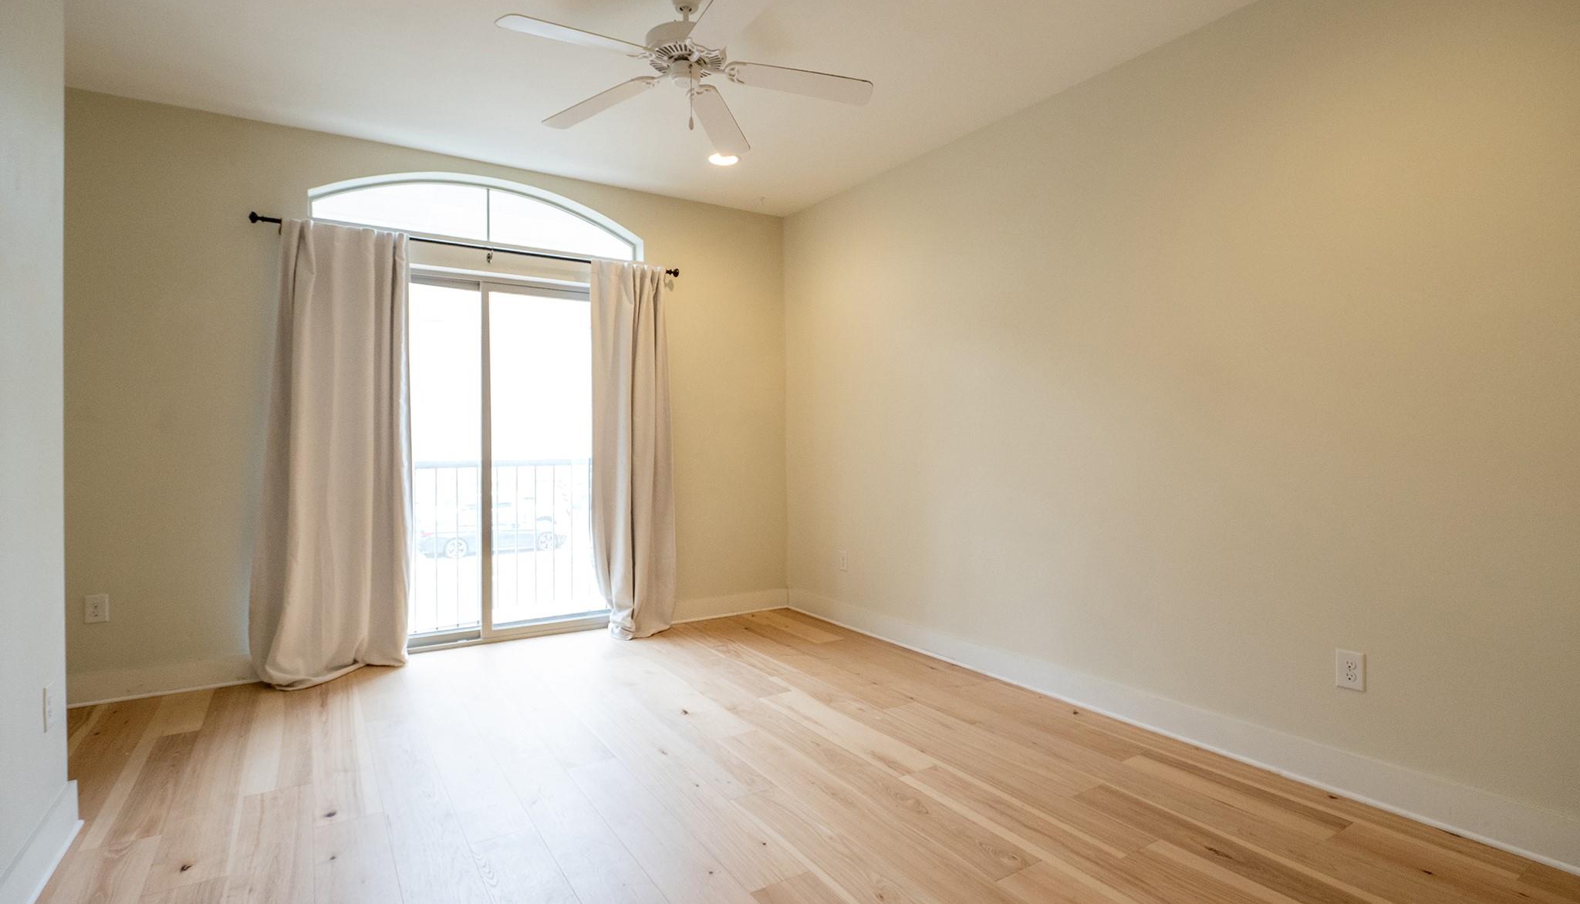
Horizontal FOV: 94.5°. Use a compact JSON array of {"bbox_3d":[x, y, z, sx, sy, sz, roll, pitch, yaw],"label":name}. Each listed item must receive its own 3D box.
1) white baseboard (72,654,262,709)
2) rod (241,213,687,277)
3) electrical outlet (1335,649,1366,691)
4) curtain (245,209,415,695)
[{"bbox_3d":[-2.868,1.041,3.352,0.752,0.140,0.026,0,1,-33],"label":"white baseboard"},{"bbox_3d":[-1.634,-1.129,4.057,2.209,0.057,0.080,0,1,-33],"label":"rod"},{"bbox_3d":[1.837,0.719,2.392,0.008,0.123,0.077,0,1,-33],"label":"electrical outlet"},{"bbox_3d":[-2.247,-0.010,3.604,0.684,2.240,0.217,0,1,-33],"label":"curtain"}]

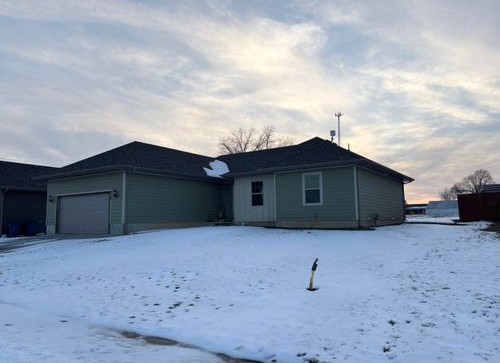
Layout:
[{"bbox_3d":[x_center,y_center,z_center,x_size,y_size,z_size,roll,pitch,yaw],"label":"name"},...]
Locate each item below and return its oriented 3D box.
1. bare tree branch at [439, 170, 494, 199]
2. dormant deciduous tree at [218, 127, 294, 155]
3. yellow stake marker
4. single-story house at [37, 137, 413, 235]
[{"bbox_3d":[47.328,3.030,82.460,14.000,11.743,12.000,-5,-7,30],"label":"bare tree branch"},{"bbox_3d":[0.635,-0.810,52.383,11.000,14.015,10.500,-1,-6,1],"label":"dormant deciduous tree"},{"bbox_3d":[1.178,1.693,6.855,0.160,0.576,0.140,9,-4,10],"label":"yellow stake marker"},{"bbox_3d":[-0.032,0.333,26.428,18.088,5.984,20.074,-5,-7,32],"label":"single-story house"}]

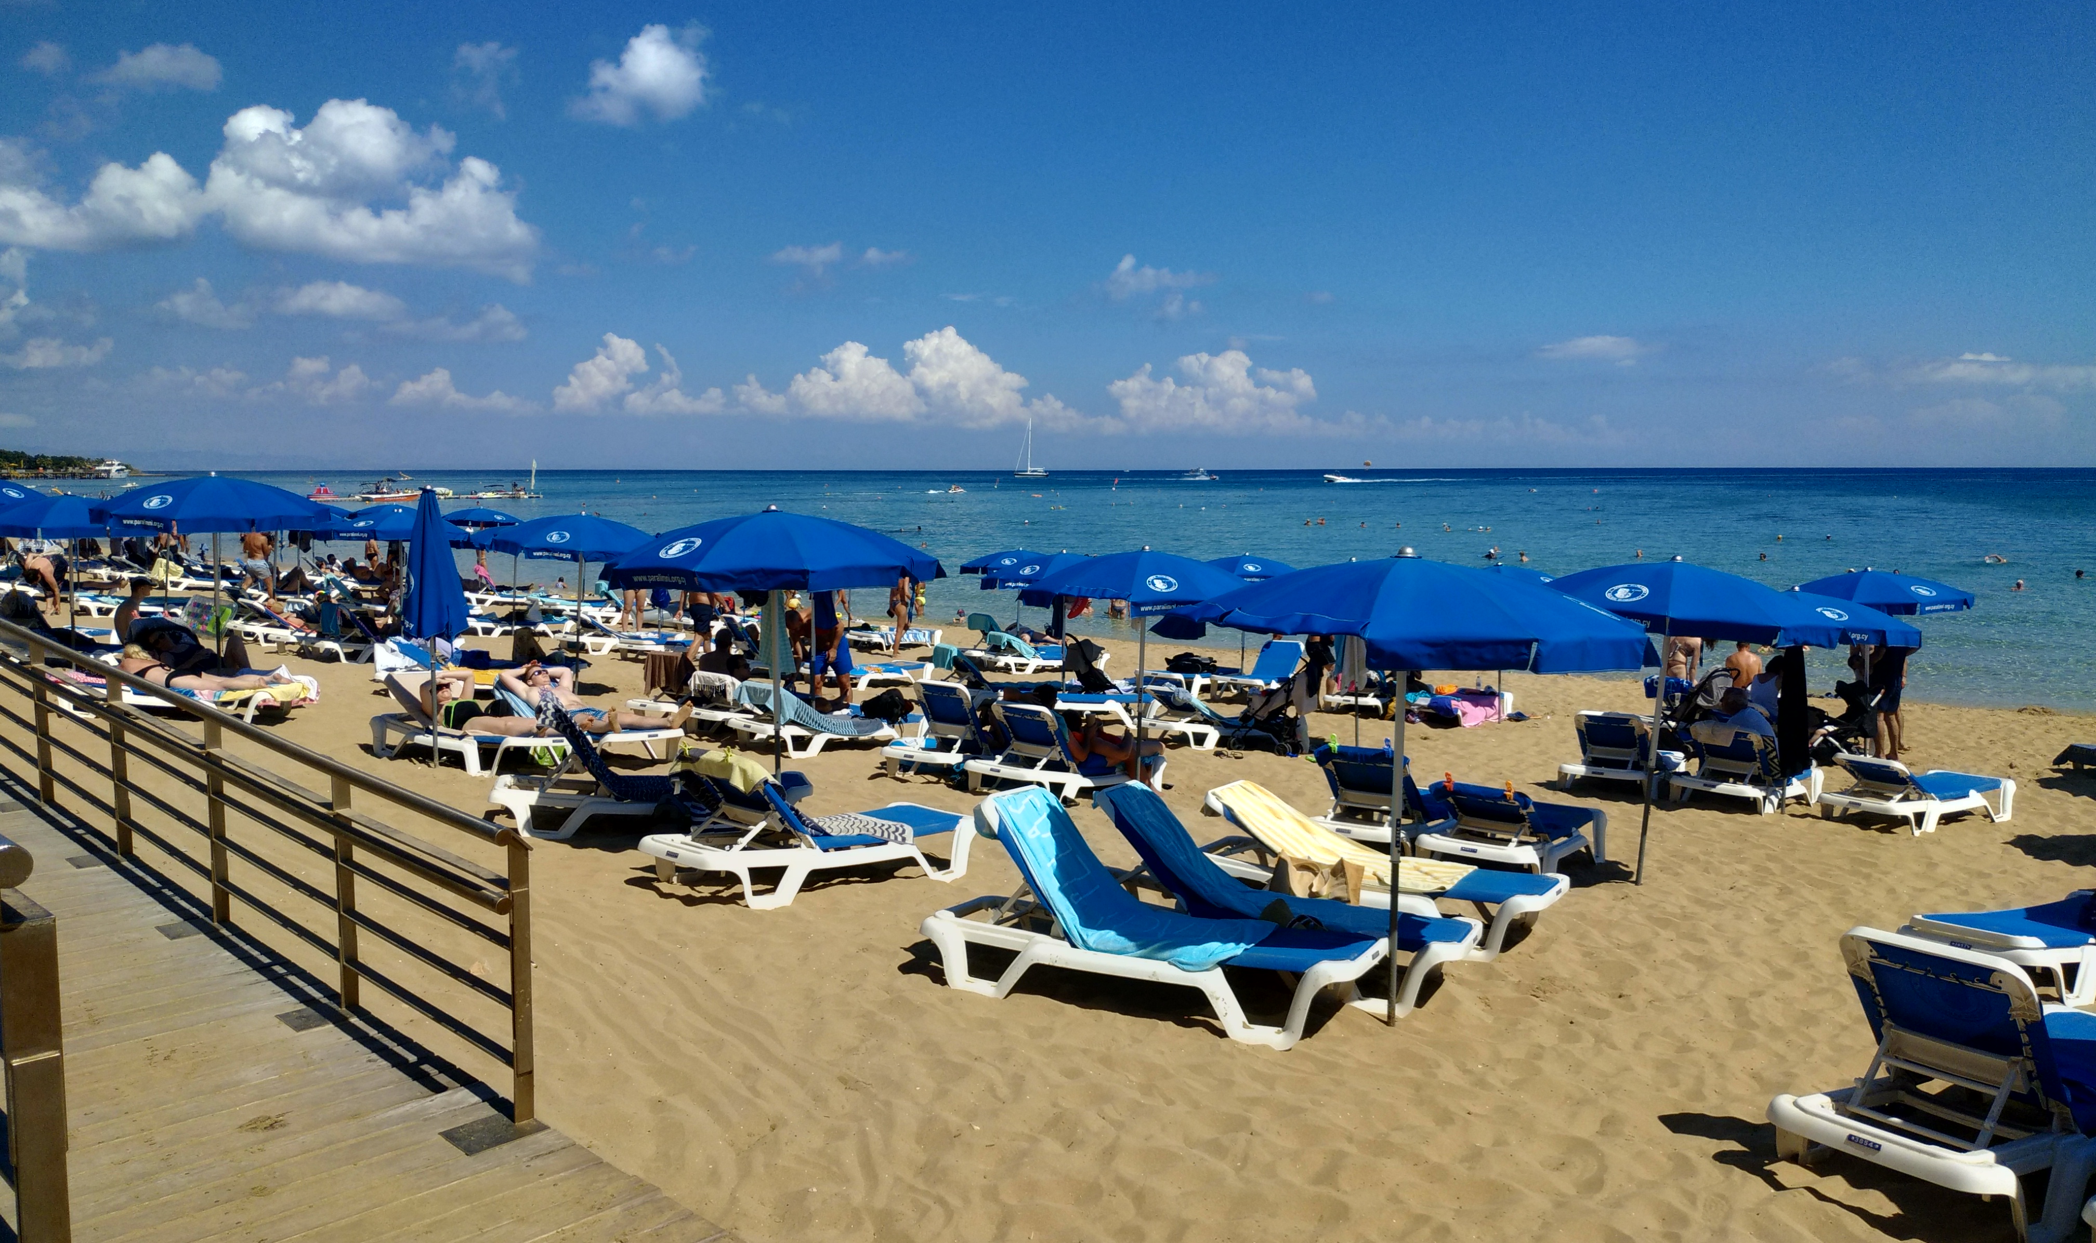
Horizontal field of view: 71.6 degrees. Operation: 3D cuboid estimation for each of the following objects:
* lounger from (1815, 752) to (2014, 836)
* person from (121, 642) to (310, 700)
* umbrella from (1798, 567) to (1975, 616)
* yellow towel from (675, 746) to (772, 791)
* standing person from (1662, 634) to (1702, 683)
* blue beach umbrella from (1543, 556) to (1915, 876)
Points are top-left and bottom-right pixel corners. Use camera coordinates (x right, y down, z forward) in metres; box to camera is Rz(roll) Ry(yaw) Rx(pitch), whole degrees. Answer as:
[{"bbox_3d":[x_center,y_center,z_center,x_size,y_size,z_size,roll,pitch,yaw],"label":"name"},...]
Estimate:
[{"bbox_3d":[6.846,1.282,11.376,1.920,0.560,0.710,-1,5,-36],"label":"lounger"},{"bbox_3d":[-6.704,0.406,11.633,1.680,0.280,0.500,2,6,17],"label":"person"},{"bbox_3d":[8.093,0.570,14.437,2.100,2.200,2.100,0,6,0],"label":"umbrella"},{"bbox_3d":[-1.812,0.900,8.257,0.680,0.260,0.260,5,4,43],"label":"yellow towel"},{"bbox_3d":[8.886,0.725,20.377,0.600,1.480,0.450,1,6,13],"label":"standing person"},{"bbox_3d":[4.079,0.667,9.671,2.100,2.200,2.100,3,6,0],"label":"blue beach umbrella"}]

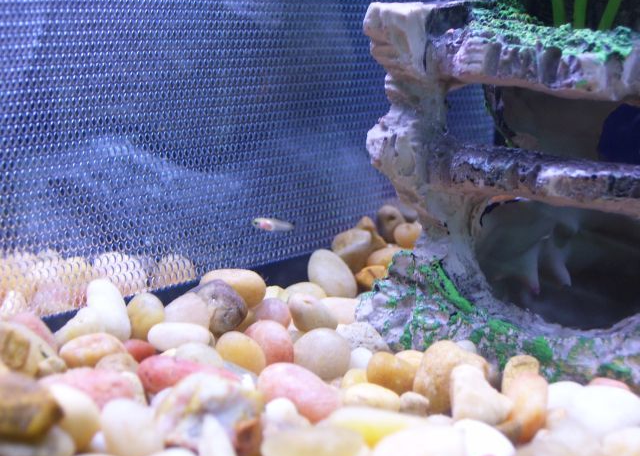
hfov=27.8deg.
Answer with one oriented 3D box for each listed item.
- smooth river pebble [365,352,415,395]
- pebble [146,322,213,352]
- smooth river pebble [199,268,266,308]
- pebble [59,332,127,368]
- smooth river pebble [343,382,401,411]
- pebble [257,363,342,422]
[{"bbox_3d":[0.022,0.043,0.385,0.017,0.012,0.015,15,12,7],"label":"smooth river pebble"},{"bbox_3d":[-0.046,0.035,0.420,0.022,0.009,0.013,0,10,5],"label":"pebble"},{"bbox_3d":[-0.032,0.023,0.475,0.025,0.013,0.017,12,12,8],"label":"smooth river pebble"},{"bbox_3d":[-0.071,0.038,0.405,0.021,0.011,0.015,-4,10,5],"label":"pebble"},{"bbox_3d":[0.014,0.047,0.362,0.017,0.009,0.012,4,11,9],"label":"smooth river pebble"},{"bbox_3d":[-0.006,0.046,0.362,0.027,0.012,0.015,22,17,15],"label":"pebble"}]

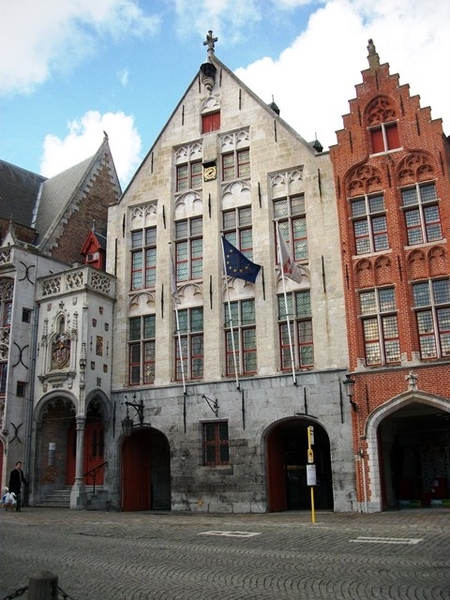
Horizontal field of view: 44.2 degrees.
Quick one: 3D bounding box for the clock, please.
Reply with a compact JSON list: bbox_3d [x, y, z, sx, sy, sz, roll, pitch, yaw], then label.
[{"bbox_3d":[-0.603,-5.203,22.922,0.596,0.576,0.121,-9,-17,25],"label":"clock"}]

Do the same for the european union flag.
[{"bbox_3d":[0.630,-1.484,20.305,1.515,2.000,0.505,-9,-17,25],"label":"european union flag"}]

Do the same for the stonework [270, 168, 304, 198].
[{"bbox_3d":[2.384,-4.514,21.392,1.363,1.010,0.222,-9,-17,25],"label":"stonework"}]

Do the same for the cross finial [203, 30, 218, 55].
[{"bbox_3d":[-0.633,-11.592,24.945,0.707,1.232,0.687,-9,-17,25],"label":"cross finial"}]

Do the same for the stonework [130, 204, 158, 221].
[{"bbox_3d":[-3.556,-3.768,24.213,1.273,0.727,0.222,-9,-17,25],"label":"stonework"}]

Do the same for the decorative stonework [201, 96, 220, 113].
[{"bbox_3d":[-0.611,-8.464,23.977,0.919,0.768,0.222,-9,-17,25],"label":"decorative stonework"}]

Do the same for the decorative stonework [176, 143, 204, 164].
[{"bbox_3d":[-1.558,-6.309,23.880,1.333,0.828,0.222,-9,-17,25],"label":"decorative stonework"}]

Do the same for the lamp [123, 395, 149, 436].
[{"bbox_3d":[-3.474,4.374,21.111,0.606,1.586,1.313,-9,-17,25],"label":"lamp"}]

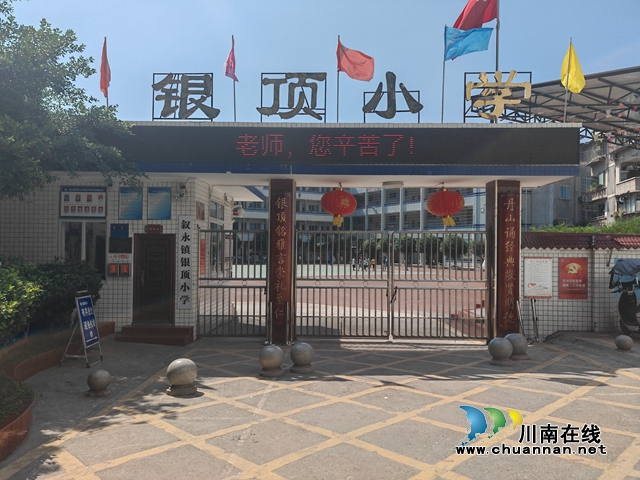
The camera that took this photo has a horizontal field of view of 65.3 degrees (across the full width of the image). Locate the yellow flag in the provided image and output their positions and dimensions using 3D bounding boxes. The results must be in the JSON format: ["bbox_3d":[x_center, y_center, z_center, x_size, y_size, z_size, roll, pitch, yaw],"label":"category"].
[{"bbox_3d":[5.027,-3.424,9.900,0.496,1.045,0.280,1,-1,3],"label":"yellow flag"}]

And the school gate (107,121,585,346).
[{"bbox_3d":[0.530,-0.095,11.000,9.650,4.600,1.600,1,-1,1],"label":"school gate"}]

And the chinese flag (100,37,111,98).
[{"bbox_3d":[-4.460,-3.589,10.400,0.225,1.281,0.250,1,-1,3],"label":"chinese flag"}]

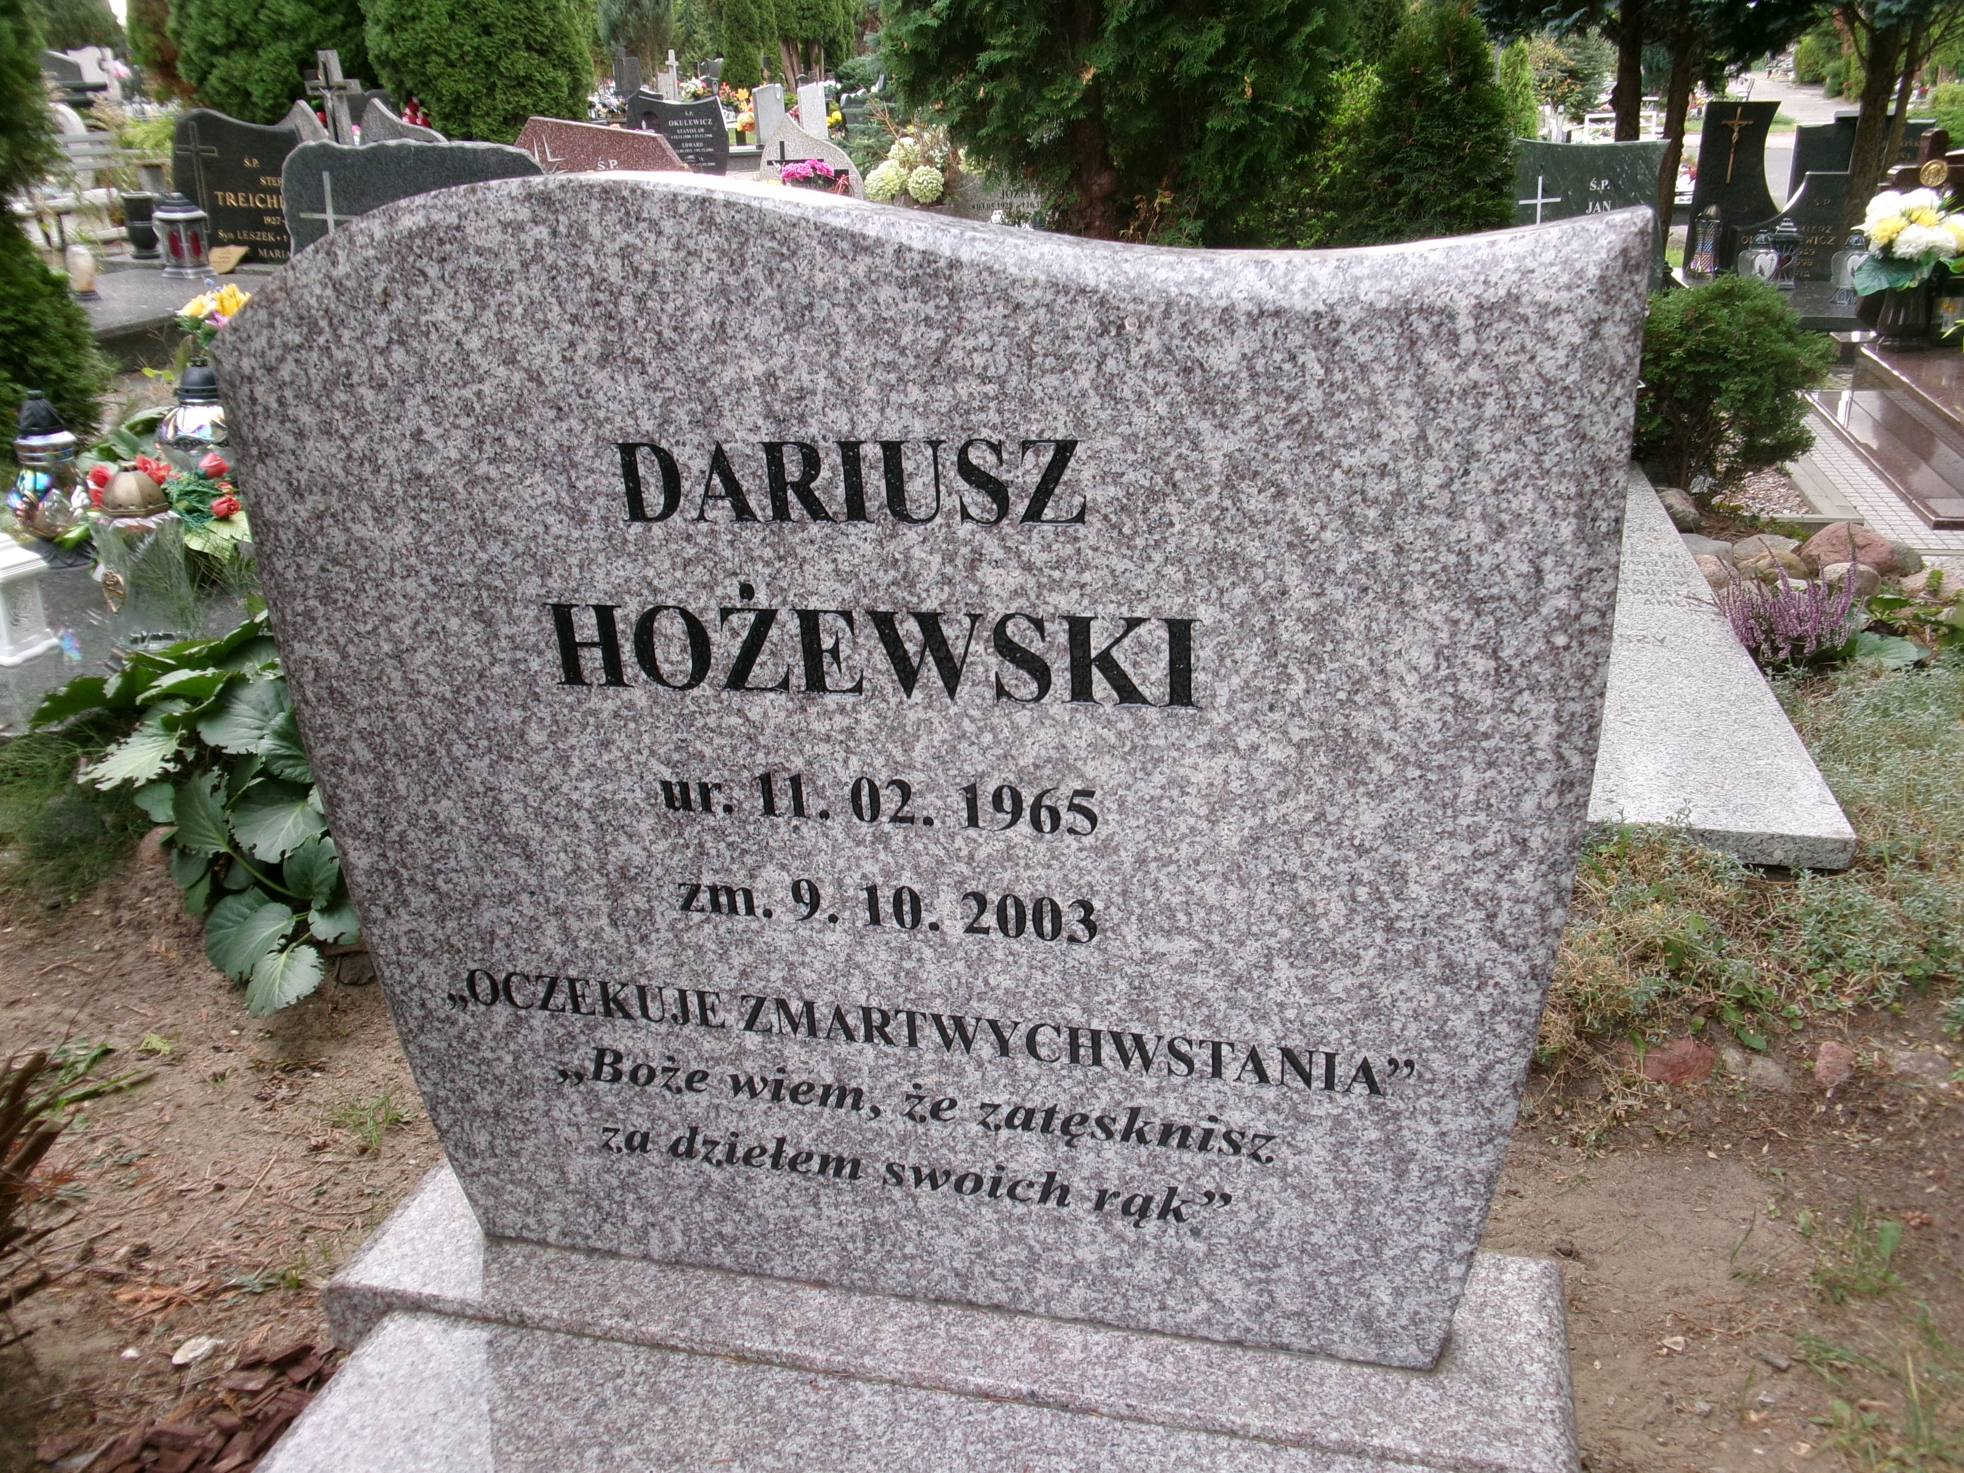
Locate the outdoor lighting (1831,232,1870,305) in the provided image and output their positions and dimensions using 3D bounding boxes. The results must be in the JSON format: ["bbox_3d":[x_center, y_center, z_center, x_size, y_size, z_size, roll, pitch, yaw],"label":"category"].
[{"bbox_3d":[2.743,-1.470,5.000,0.135,0.220,0.120,3,24,15],"label":"outdoor lighting"}]

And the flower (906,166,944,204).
[{"bbox_3d":[-0.232,-2.254,6.500,0.155,0.150,0.150,-3,24,1],"label":"flower"}]

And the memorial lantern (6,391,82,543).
[{"bbox_3d":[-1.822,-0.510,3.100,0.165,0.330,0.165,3,24,15],"label":"memorial lantern"}]

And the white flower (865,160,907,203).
[{"bbox_3d":[-0.389,-2.252,6.450,0.170,0.165,0.160,-3,24,1],"label":"white flower"}]

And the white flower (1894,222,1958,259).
[{"bbox_3d":[2.497,-1.312,4.200,0.170,0.100,0.130,3,24,15],"label":"white flower"}]

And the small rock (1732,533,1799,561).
[{"bbox_3d":[1.640,-0.390,3.320,0.140,0.080,0.115,3,24,15],"label":"small rock"}]

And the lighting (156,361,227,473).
[{"bbox_3d":[-1.676,-0.662,3.400,0.180,0.280,0.180,3,24,15],"label":"lighting"}]

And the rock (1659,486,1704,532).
[{"bbox_3d":[1.512,-0.496,3.460,0.110,0.090,0.105,3,24,15],"label":"rock"}]

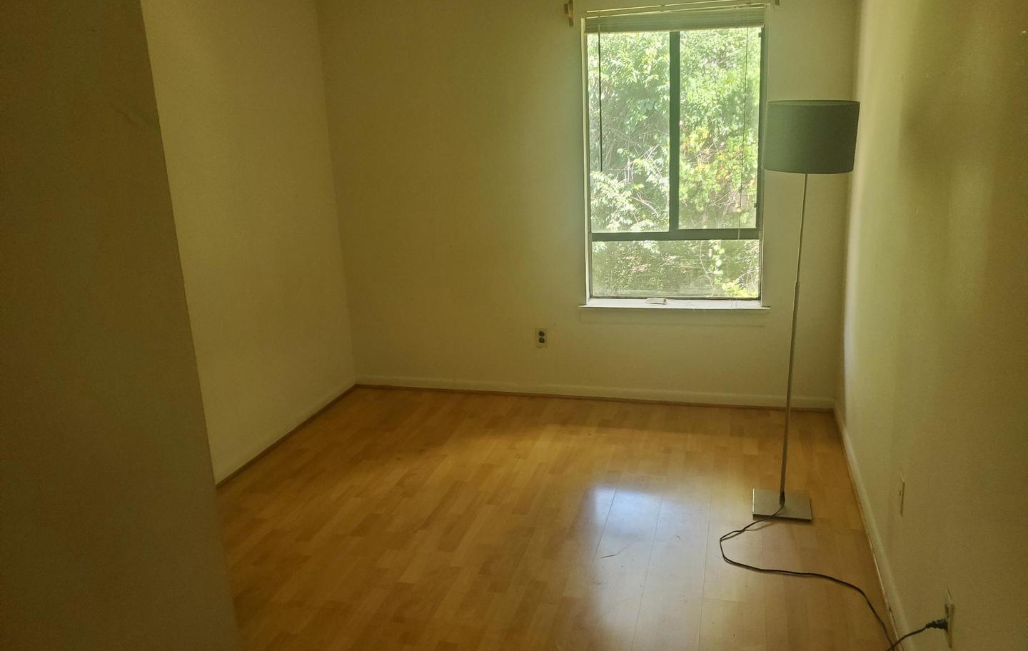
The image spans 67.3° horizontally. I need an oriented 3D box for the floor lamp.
[{"bbox_3d":[1.044,-0.017,2.811,0.301,1.535,0.319,2,15,16],"label":"floor lamp"}]

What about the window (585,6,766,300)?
[{"bbox_3d":[0.815,-0.825,3.970,0.903,1.467,0.100,2,15,16],"label":"window"}]

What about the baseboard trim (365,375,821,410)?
[{"bbox_3d":[0.340,0.377,4.357,2.732,0.066,0.020,2,15,16],"label":"baseboard trim"}]

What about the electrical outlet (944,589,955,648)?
[{"bbox_3d":[1.036,0.698,1.846,0.008,0.115,0.071,2,15,16],"label":"electrical outlet"}]

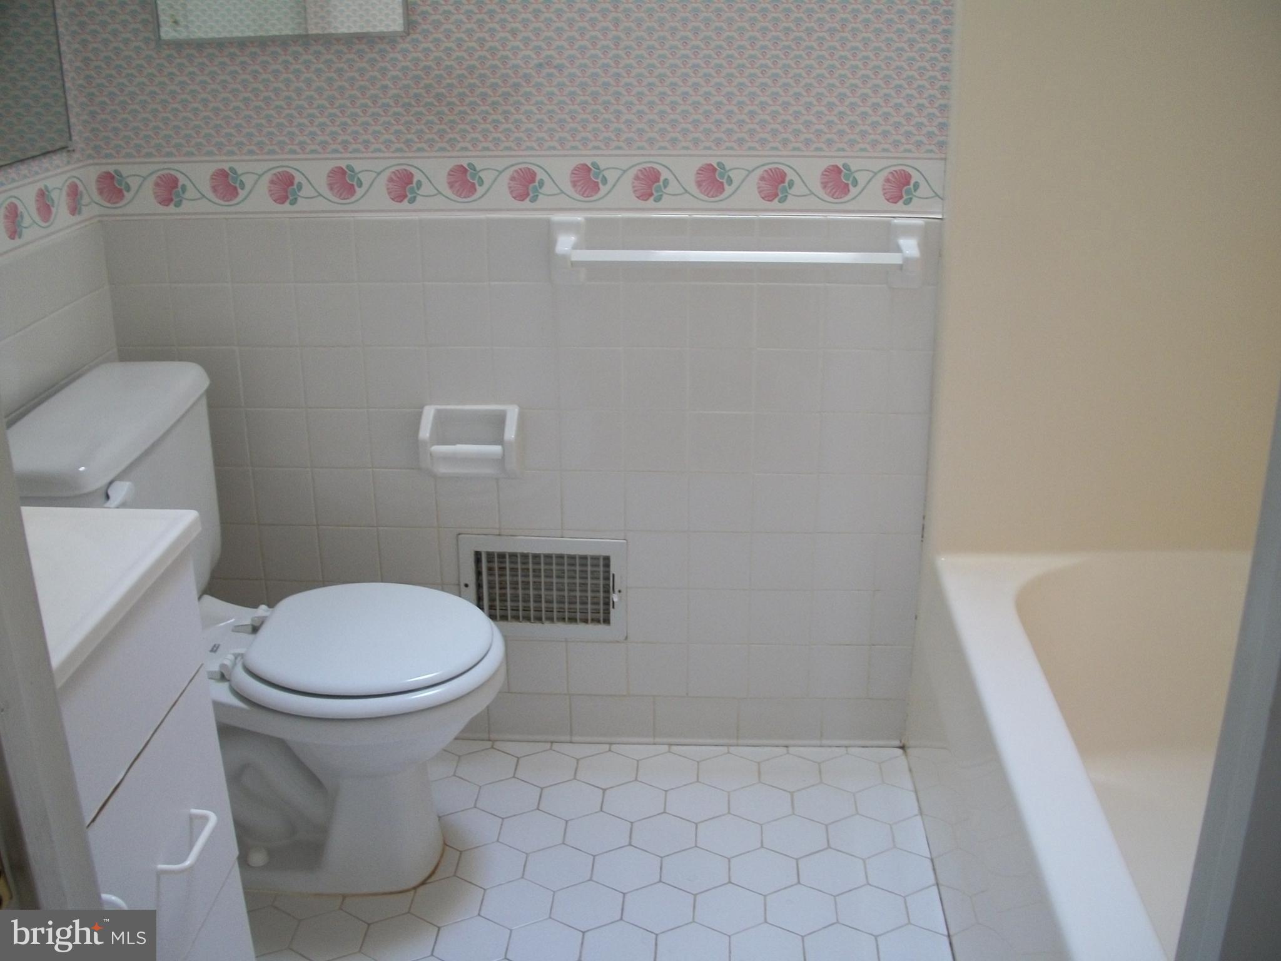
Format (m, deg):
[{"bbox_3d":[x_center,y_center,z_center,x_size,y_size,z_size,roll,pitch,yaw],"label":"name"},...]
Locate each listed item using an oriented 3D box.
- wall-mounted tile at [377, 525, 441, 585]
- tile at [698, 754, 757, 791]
[{"bbox_3d":[-0.407,0.134,2.318,0.108,0.107,0.009,1,20,4],"label":"wall-mounted tile"},{"bbox_3d":[0.155,0.523,2.307,0.105,0.009,0.121,1,20,4],"label":"tile"}]

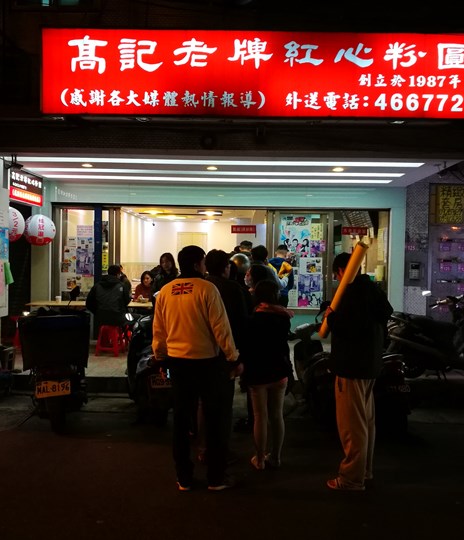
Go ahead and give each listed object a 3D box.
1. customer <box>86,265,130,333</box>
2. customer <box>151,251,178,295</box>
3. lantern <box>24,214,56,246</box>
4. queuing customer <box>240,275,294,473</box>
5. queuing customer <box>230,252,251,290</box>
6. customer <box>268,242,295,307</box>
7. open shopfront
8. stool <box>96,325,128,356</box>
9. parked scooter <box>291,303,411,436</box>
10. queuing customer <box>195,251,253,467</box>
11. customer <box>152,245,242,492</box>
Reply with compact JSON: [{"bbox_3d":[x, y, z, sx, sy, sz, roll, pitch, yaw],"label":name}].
[{"bbox_3d":[-1.884,0.620,8.500,0.580,1.320,0.700,1,0,3],"label":"customer"},{"bbox_3d":[-0.965,0.515,8.152,0.460,1.534,0.320,1,0,13],"label":"customer"},{"bbox_3d":[-2.792,-0.577,8.200,0.450,0.460,0.450,1,0,0],"label":"lantern"},{"bbox_3d":[0.283,0.812,4.470,0.450,1.490,0.320,1,0,-3],"label":"queuing customer"},{"bbox_3d":[0.100,0.639,6.603,0.500,1.665,0.360,1,0,10],"label":"queuing customer"},{"bbox_3d":[0.745,0.464,8.452,0.520,1.689,0.360,1,0,12],"label":"customer"},{"bbox_3d":[-0.201,0.126,9.400,5.700,2.360,0.300,1,0,0],"label":"open shopfront"},{"bbox_3d":[-1.817,1.052,8.330,0.360,0.460,0.360,1,0,0],"label":"stool"},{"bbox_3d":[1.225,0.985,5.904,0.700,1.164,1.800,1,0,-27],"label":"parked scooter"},{"bbox_3d":[-0.079,0.691,4.653,0.520,1.721,0.360,1,0,18],"label":"queuing customer"},{"bbox_3d":[-0.249,0.691,4.053,0.570,1.721,0.360,1,0,18],"label":"customer"}]

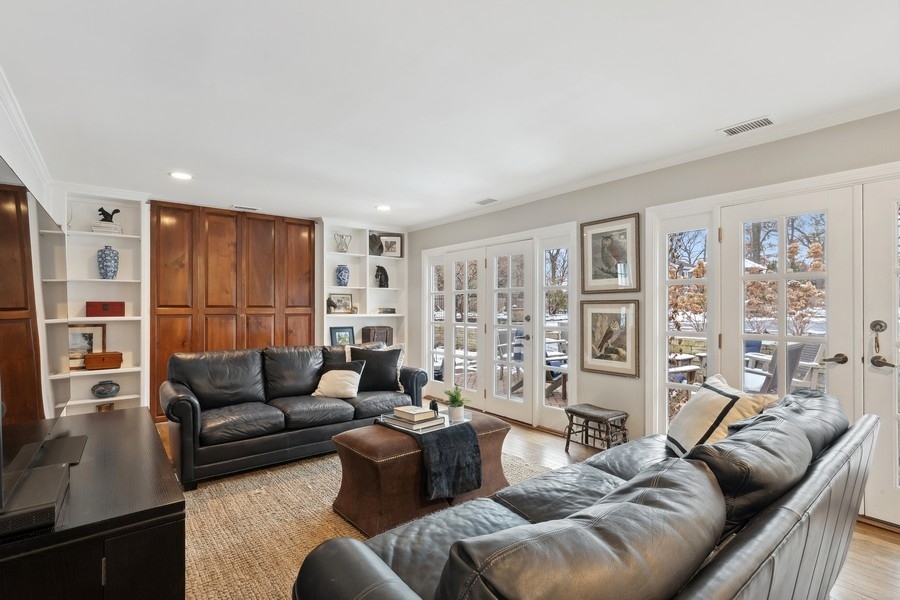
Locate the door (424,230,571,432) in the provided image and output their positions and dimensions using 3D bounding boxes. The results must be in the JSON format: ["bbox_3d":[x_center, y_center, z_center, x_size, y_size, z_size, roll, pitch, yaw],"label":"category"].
[{"bbox_3d":[0.427,0.330,4.989,0.100,2.100,2.660,0,0,-38],"label":"door"}]

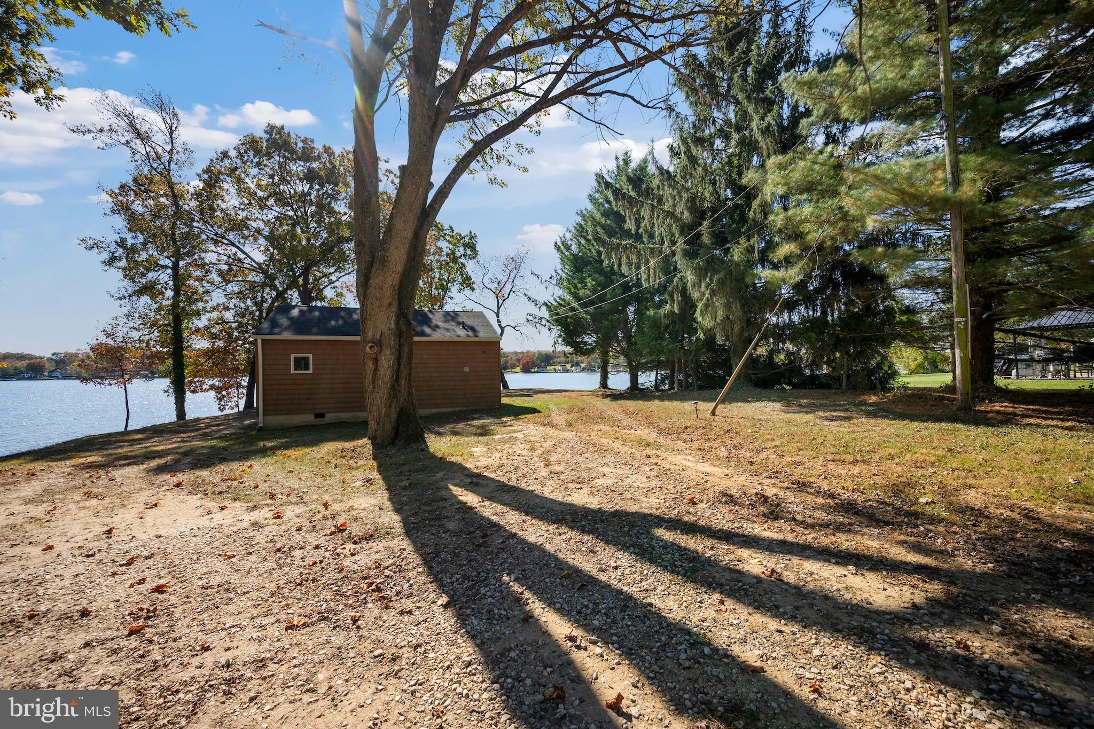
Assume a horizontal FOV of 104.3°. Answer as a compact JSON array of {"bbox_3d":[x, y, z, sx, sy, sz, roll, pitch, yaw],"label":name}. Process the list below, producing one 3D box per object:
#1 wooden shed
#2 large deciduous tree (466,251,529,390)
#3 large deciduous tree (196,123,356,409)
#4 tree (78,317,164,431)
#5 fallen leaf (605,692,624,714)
[{"bbox_3d":[-7.108,-0.149,19.261,8.700,4.700,7.300,-1,0,-20],"label":"wooden shed"},{"bbox_3d":[-3.746,-3.516,33.000,5.300,11.100,5.000,-1,0,0],"label":"large deciduous tree"},{"bbox_3d":[-16.746,-6.126,26.500,10.000,17.800,9.500,-1,0,0],"label":"large deciduous tree"},{"bbox_3d":[-17.528,0.387,17.500,3.000,4.700,2.800,-1,0,0],"label":"tree"},{"bbox_3d":[0.301,1.491,1.880,0.080,0.040,0.060,-1,0,0],"label":"fallen leaf"}]

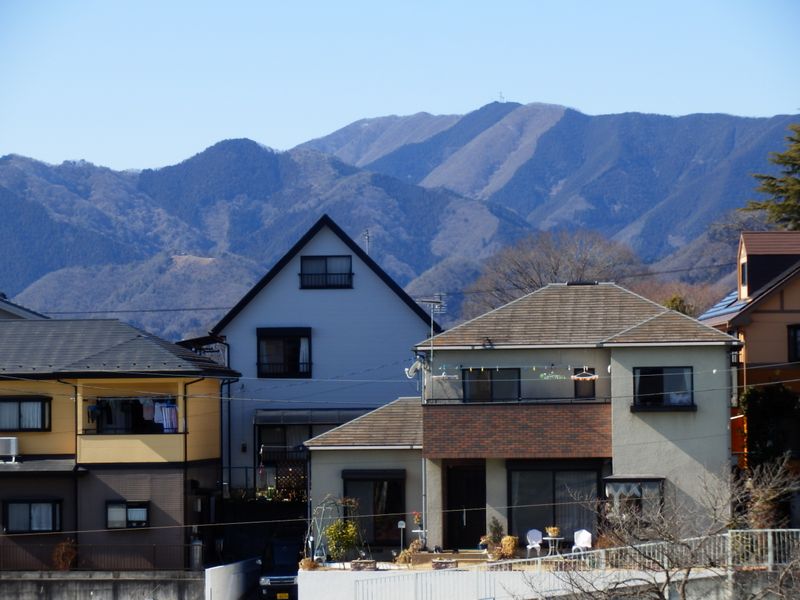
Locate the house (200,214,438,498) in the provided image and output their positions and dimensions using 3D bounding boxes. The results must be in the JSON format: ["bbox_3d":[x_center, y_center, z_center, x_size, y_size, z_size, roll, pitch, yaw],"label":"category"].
[{"bbox_3d":[-2.420,1.800,105.000,7.400,9.050,9.300,-1,0,-1],"label":"house"}]

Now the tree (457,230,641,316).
[{"bbox_3d":[9.000,0.750,190.000,10.800,9.800,10.500,-1,0,0],"label":"tree"}]

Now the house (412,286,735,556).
[{"bbox_3d":[5.400,3.350,94.300,9.200,7.700,8.000,-1,0,5],"label":"house"}]

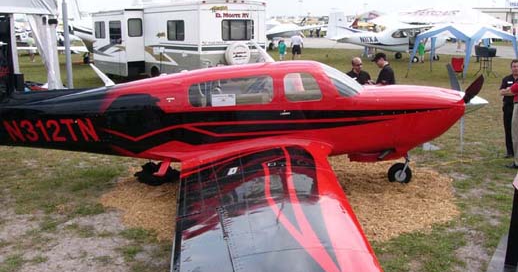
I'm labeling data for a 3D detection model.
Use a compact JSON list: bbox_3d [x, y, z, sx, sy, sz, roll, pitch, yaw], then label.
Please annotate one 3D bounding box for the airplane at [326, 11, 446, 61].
[{"bbox_3d":[8.500,-6.268,32.921,8.300,3.100,10.800,0,12,0],"label":"airplane"}]

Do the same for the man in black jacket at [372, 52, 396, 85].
[{"bbox_3d":[2.400,-0.639,10.096,0.360,1.840,0.480,1,12,6],"label":"man in black jacket"}]

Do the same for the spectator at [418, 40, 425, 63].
[{"bbox_3d":[9.950,-5.203,32.027,0.450,1.400,0.320,1,12,6],"label":"spectator"}]

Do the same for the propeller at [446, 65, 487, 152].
[{"bbox_3d":[3.250,-0.320,8.170,0.420,1.460,1.670,0,12,0],"label":"propeller"}]

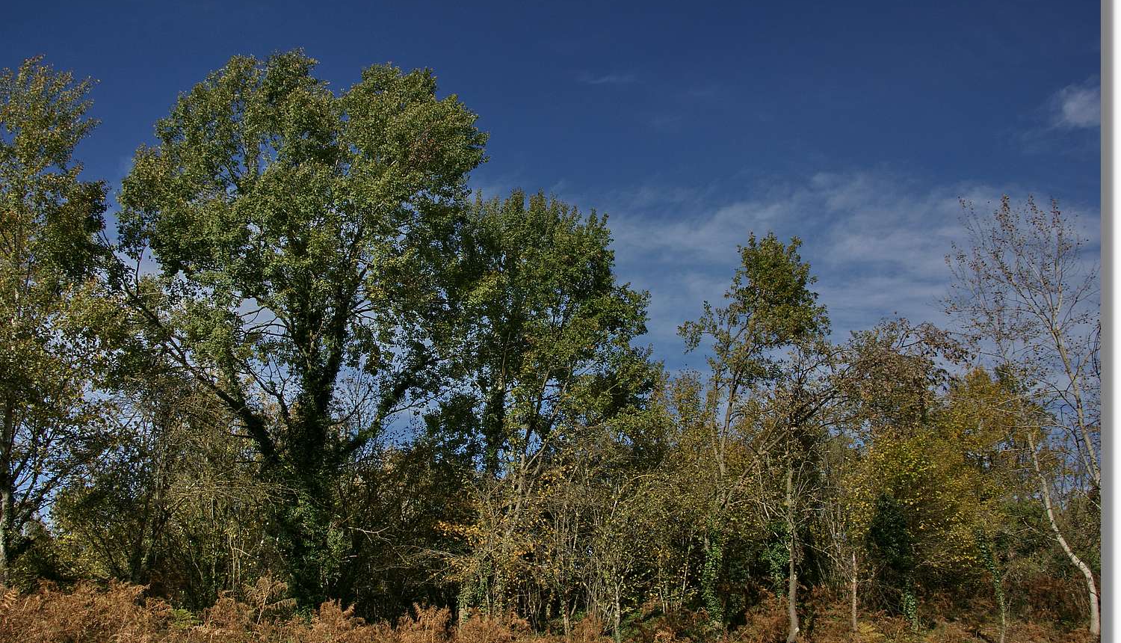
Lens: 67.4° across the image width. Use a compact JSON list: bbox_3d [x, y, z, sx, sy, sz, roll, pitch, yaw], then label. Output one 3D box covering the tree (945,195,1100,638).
[{"bbox_3d":[9.519,1.614,16.603,3.640,8.790,3.450,0,-14,0],"label":"tree"}]

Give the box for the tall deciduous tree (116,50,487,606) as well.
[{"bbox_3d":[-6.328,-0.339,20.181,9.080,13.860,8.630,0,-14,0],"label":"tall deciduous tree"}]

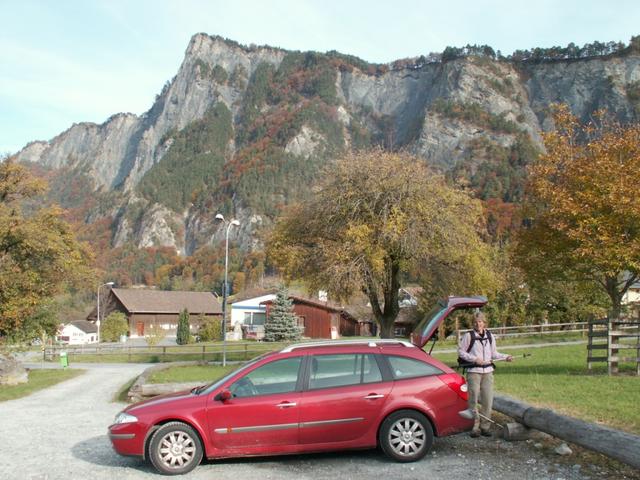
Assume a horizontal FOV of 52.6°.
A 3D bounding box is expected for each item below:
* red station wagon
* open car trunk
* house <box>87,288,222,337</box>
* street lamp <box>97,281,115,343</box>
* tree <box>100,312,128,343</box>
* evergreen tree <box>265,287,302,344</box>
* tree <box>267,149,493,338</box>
[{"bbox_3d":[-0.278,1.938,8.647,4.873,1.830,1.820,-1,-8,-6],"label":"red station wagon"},{"bbox_3d":[1.744,1.119,8.976,1.010,0.660,1.200,-1,-8,-6],"label":"open car trunk"},{"bbox_3d":[-22.211,10.379,90.506,10.129,6.512,15.435,-8,-11,43],"label":"house"},{"bbox_3d":[-20.765,6.949,62.642,1.603,6.064,0.350,0,-8,0],"label":"street lamp"},{"bbox_3d":[-19.512,8.304,61.442,2.659,2.823,2.659,0,-8,0],"label":"tree"},{"bbox_3d":[-2.859,5.822,50.683,2.976,4.359,2.976,0,-8,0],"label":"evergreen tree"},{"bbox_3d":[4.270,0.111,46.437,16.218,13.758,15.407,0,-8,0],"label":"tree"}]

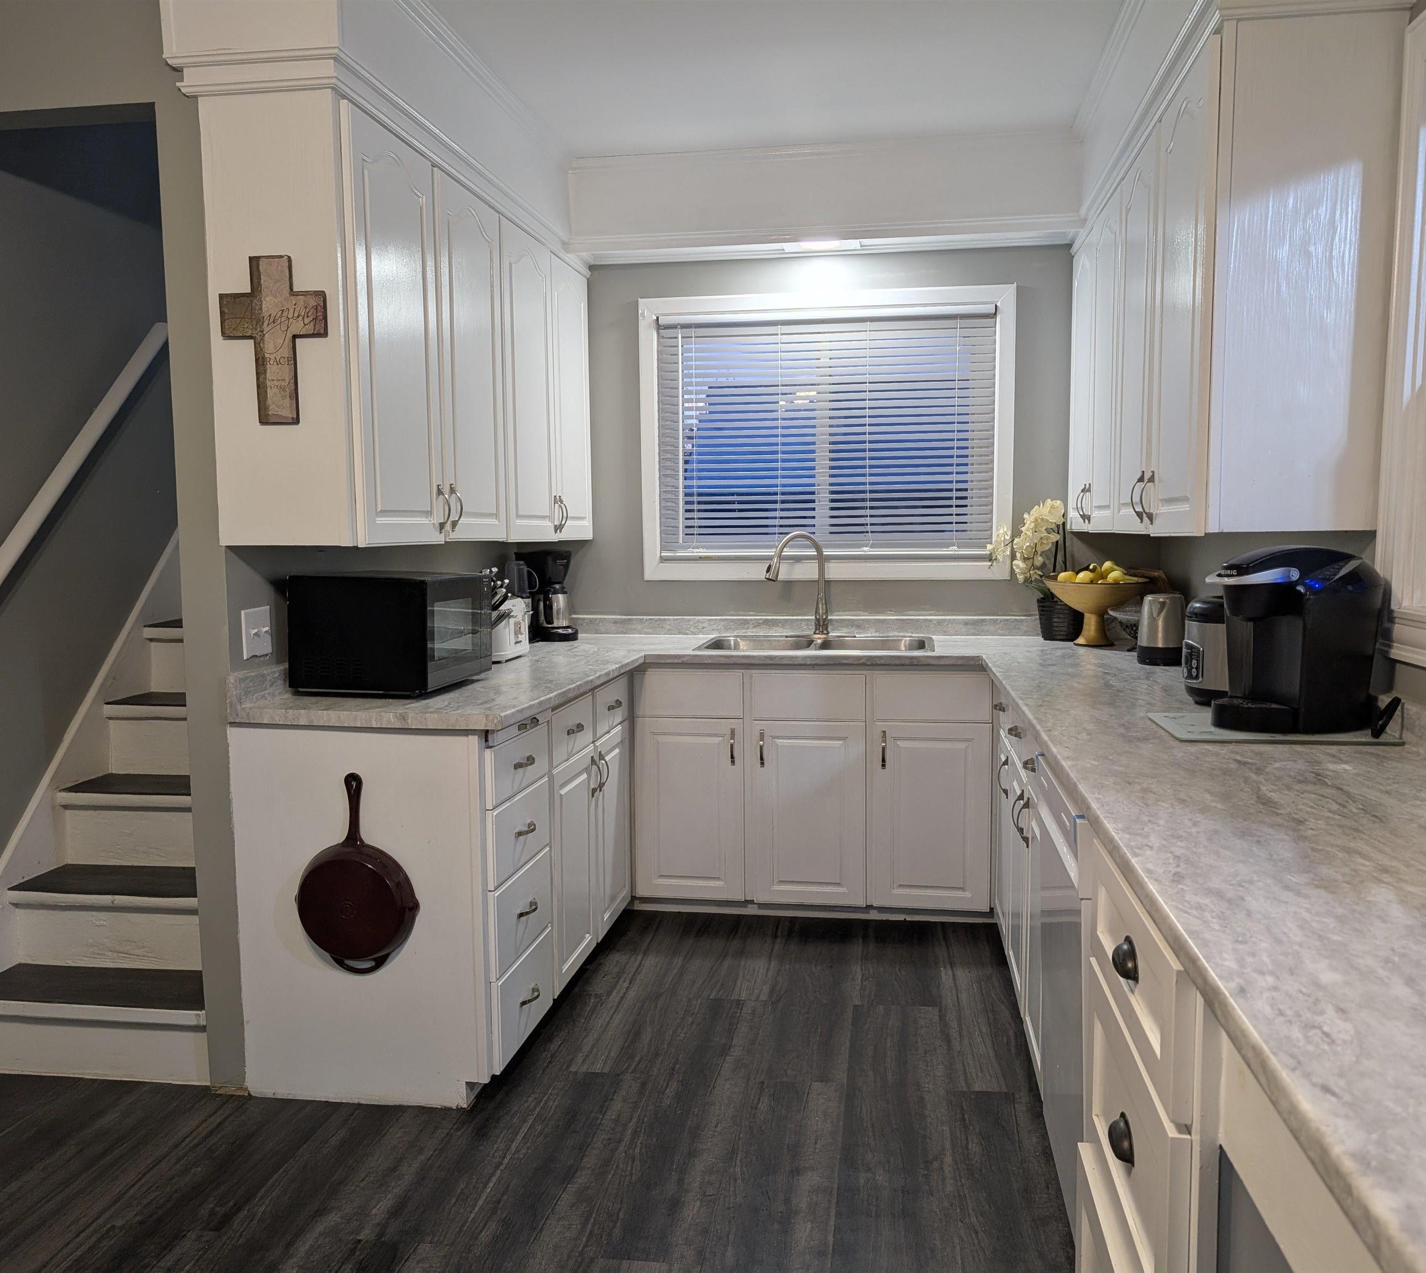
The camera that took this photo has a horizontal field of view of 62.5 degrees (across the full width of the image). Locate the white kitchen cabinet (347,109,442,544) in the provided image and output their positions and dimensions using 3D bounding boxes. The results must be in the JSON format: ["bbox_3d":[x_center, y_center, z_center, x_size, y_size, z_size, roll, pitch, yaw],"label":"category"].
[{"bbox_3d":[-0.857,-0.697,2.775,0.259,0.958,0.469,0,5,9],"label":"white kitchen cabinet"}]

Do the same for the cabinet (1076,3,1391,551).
[{"bbox_3d":[1.261,-0.756,3.146,0.323,0.963,1.931,0,5,9],"label":"cabinet"}]

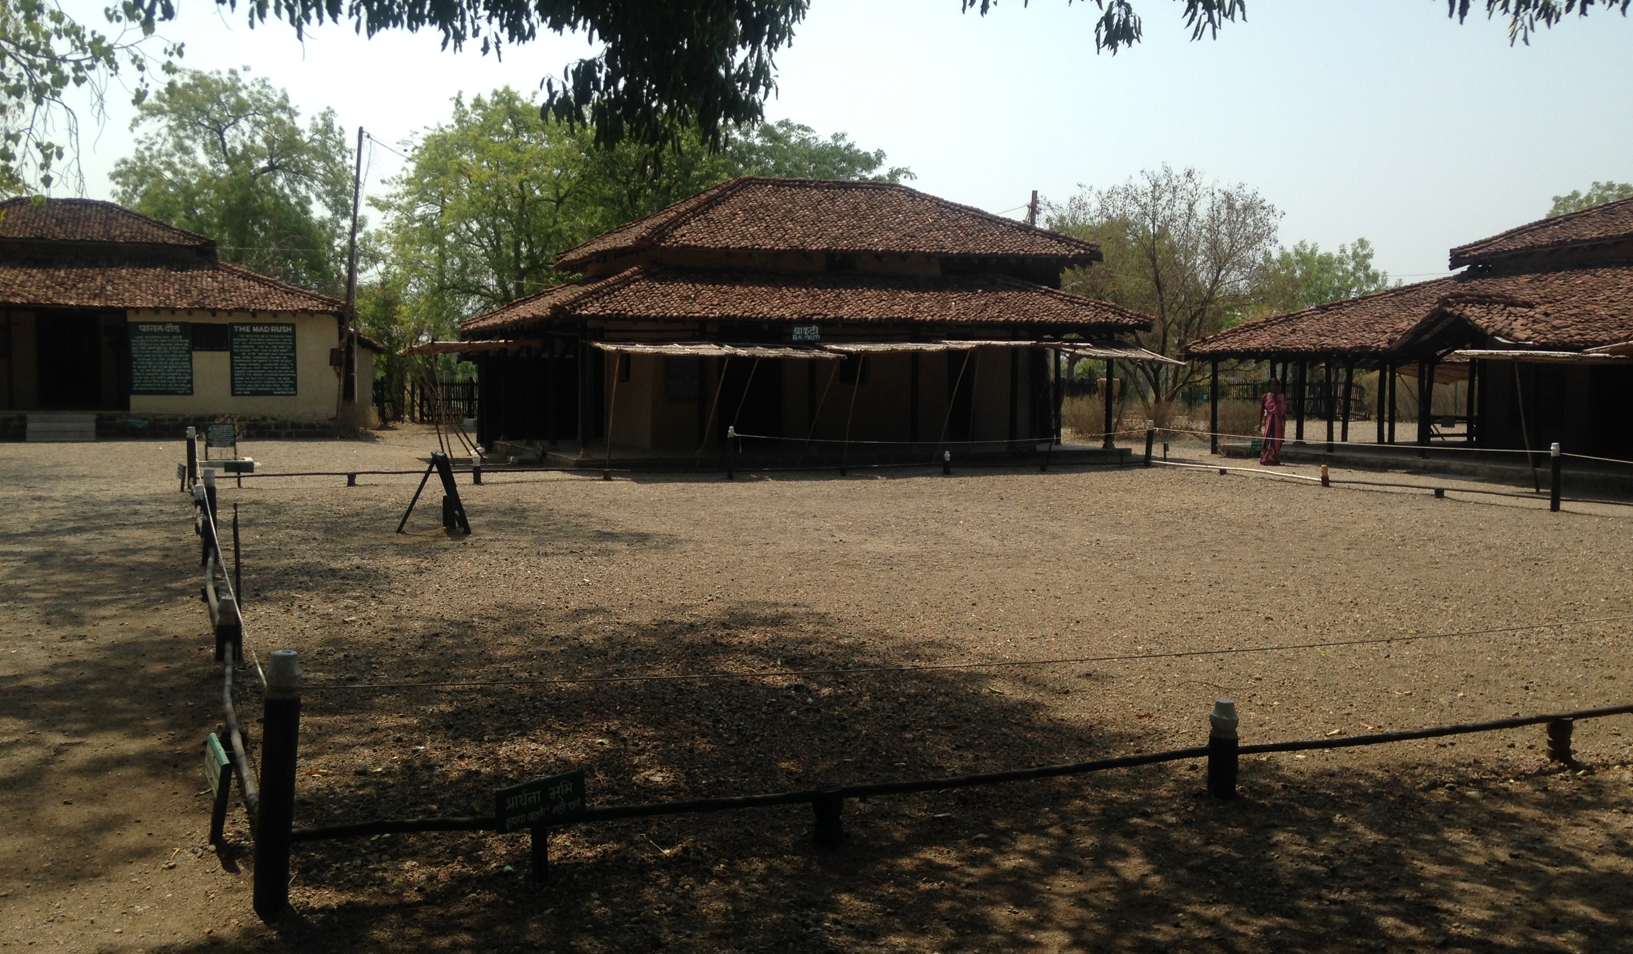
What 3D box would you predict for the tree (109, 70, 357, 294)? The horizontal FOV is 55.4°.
[{"bbox_3d":[-20.519,-8.151,54.583,8.790,12.190,8.500,0,4,0],"label":"tree"}]

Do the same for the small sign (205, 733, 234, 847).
[{"bbox_3d":[-2.018,1.092,5.309,0.050,0.320,0.330,13,-3,-30],"label":"small sign"}]

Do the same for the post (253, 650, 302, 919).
[{"bbox_3d":[-1.583,0.904,4.609,0.105,0.782,0.105,1,4,-22],"label":"post"}]

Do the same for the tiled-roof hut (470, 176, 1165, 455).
[{"bbox_3d":[-0.704,-3.438,32.601,11.900,5.750,10.300,-1,4,-21],"label":"tiled-roof hut"}]

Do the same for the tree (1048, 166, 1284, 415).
[{"bbox_3d":[9.611,-4.876,42.770,6.340,7.310,6.000,0,4,0],"label":"tree"}]

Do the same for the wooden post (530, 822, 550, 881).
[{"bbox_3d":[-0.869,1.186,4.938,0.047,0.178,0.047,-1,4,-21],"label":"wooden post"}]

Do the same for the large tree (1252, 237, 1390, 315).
[{"bbox_3d":[18.530,-5.415,56.764,5.650,6.560,5.500,0,4,0],"label":"large tree"}]

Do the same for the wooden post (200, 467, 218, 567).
[{"bbox_3d":[-5.074,0.331,13.018,0.100,0.803,0.100,-1,4,-21],"label":"wooden post"}]

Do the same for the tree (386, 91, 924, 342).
[{"bbox_3d":[-5.320,-6.678,47.663,16.360,10.210,12.000,0,4,0],"label":"tree"}]

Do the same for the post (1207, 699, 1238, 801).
[{"bbox_3d":[1.532,1.030,5.893,0.105,0.370,0.105,1,4,-22],"label":"post"}]

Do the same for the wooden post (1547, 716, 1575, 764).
[{"bbox_3d":[3.074,1.091,6.471,0.098,0.176,0.098,-1,4,-21],"label":"wooden post"}]

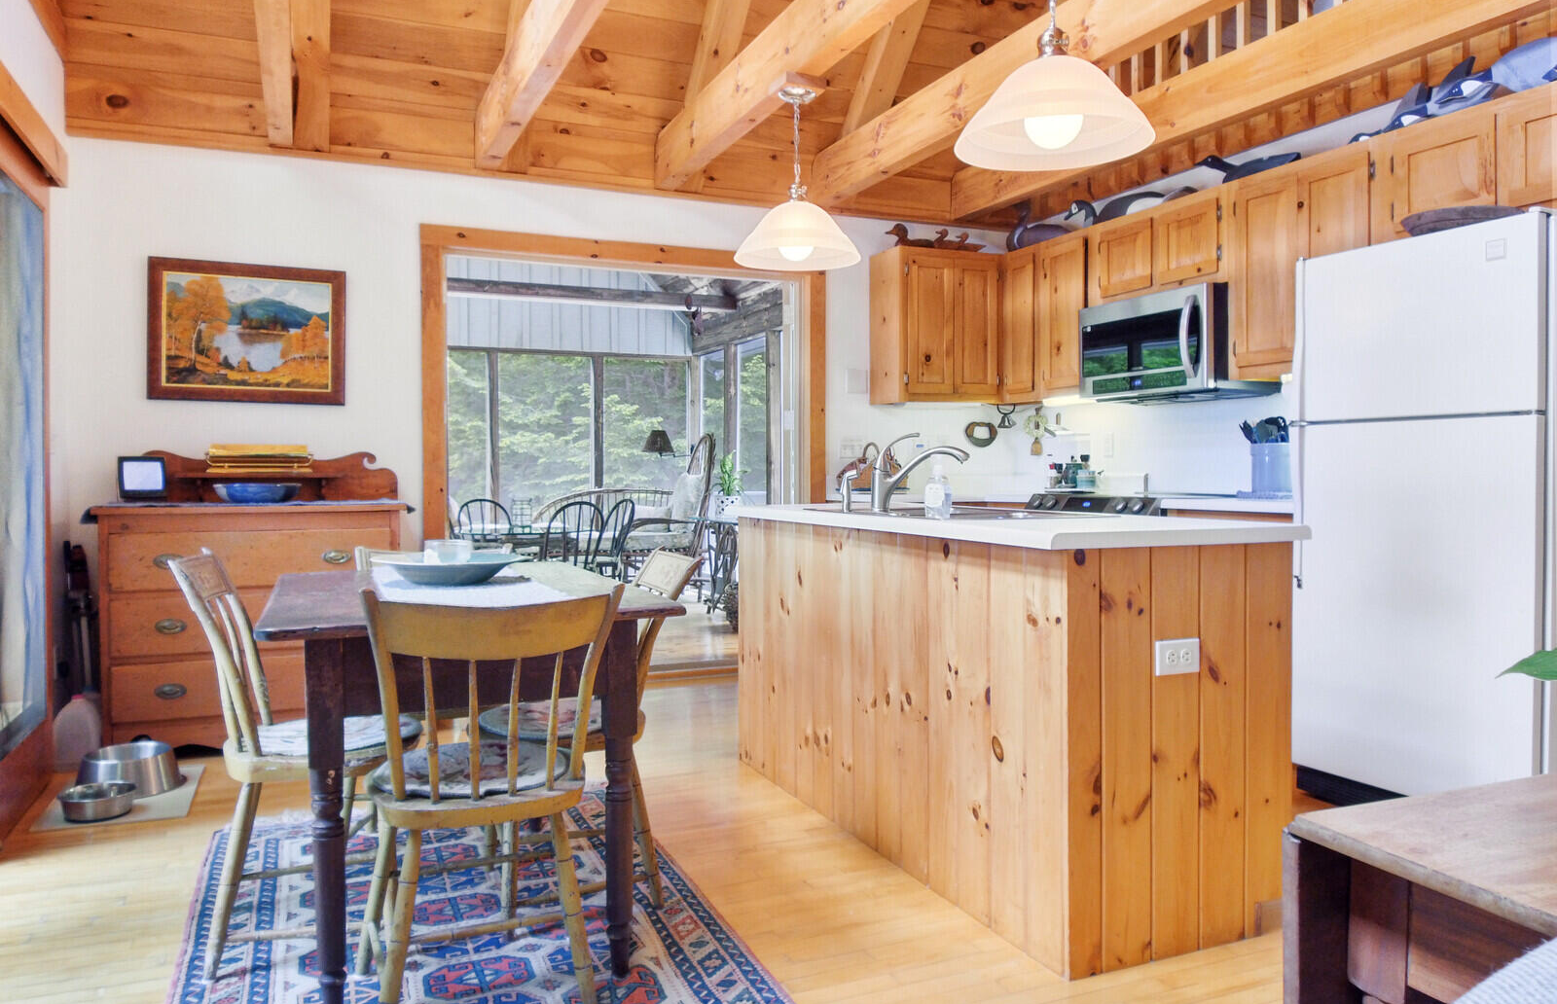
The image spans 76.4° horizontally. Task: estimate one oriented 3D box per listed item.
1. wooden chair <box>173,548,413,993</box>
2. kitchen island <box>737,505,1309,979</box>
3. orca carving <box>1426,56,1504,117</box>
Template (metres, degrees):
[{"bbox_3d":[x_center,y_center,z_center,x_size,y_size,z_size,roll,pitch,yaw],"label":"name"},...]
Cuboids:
[{"bbox_3d":[-1.073,0.549,2.249,0.490,0.850,0.440,-1,2,-20],"label":"wooden chair"},{"bbox_3d":[0.487,0.485,2.836,0.715,0.894,1.760,-1,1,-24],"label":"kitchen island"},{"bbox_3d":[2.229,-1.332,3.203,0.130,0.205,0.300,-1,1,-24],"label":"orca carving"}]

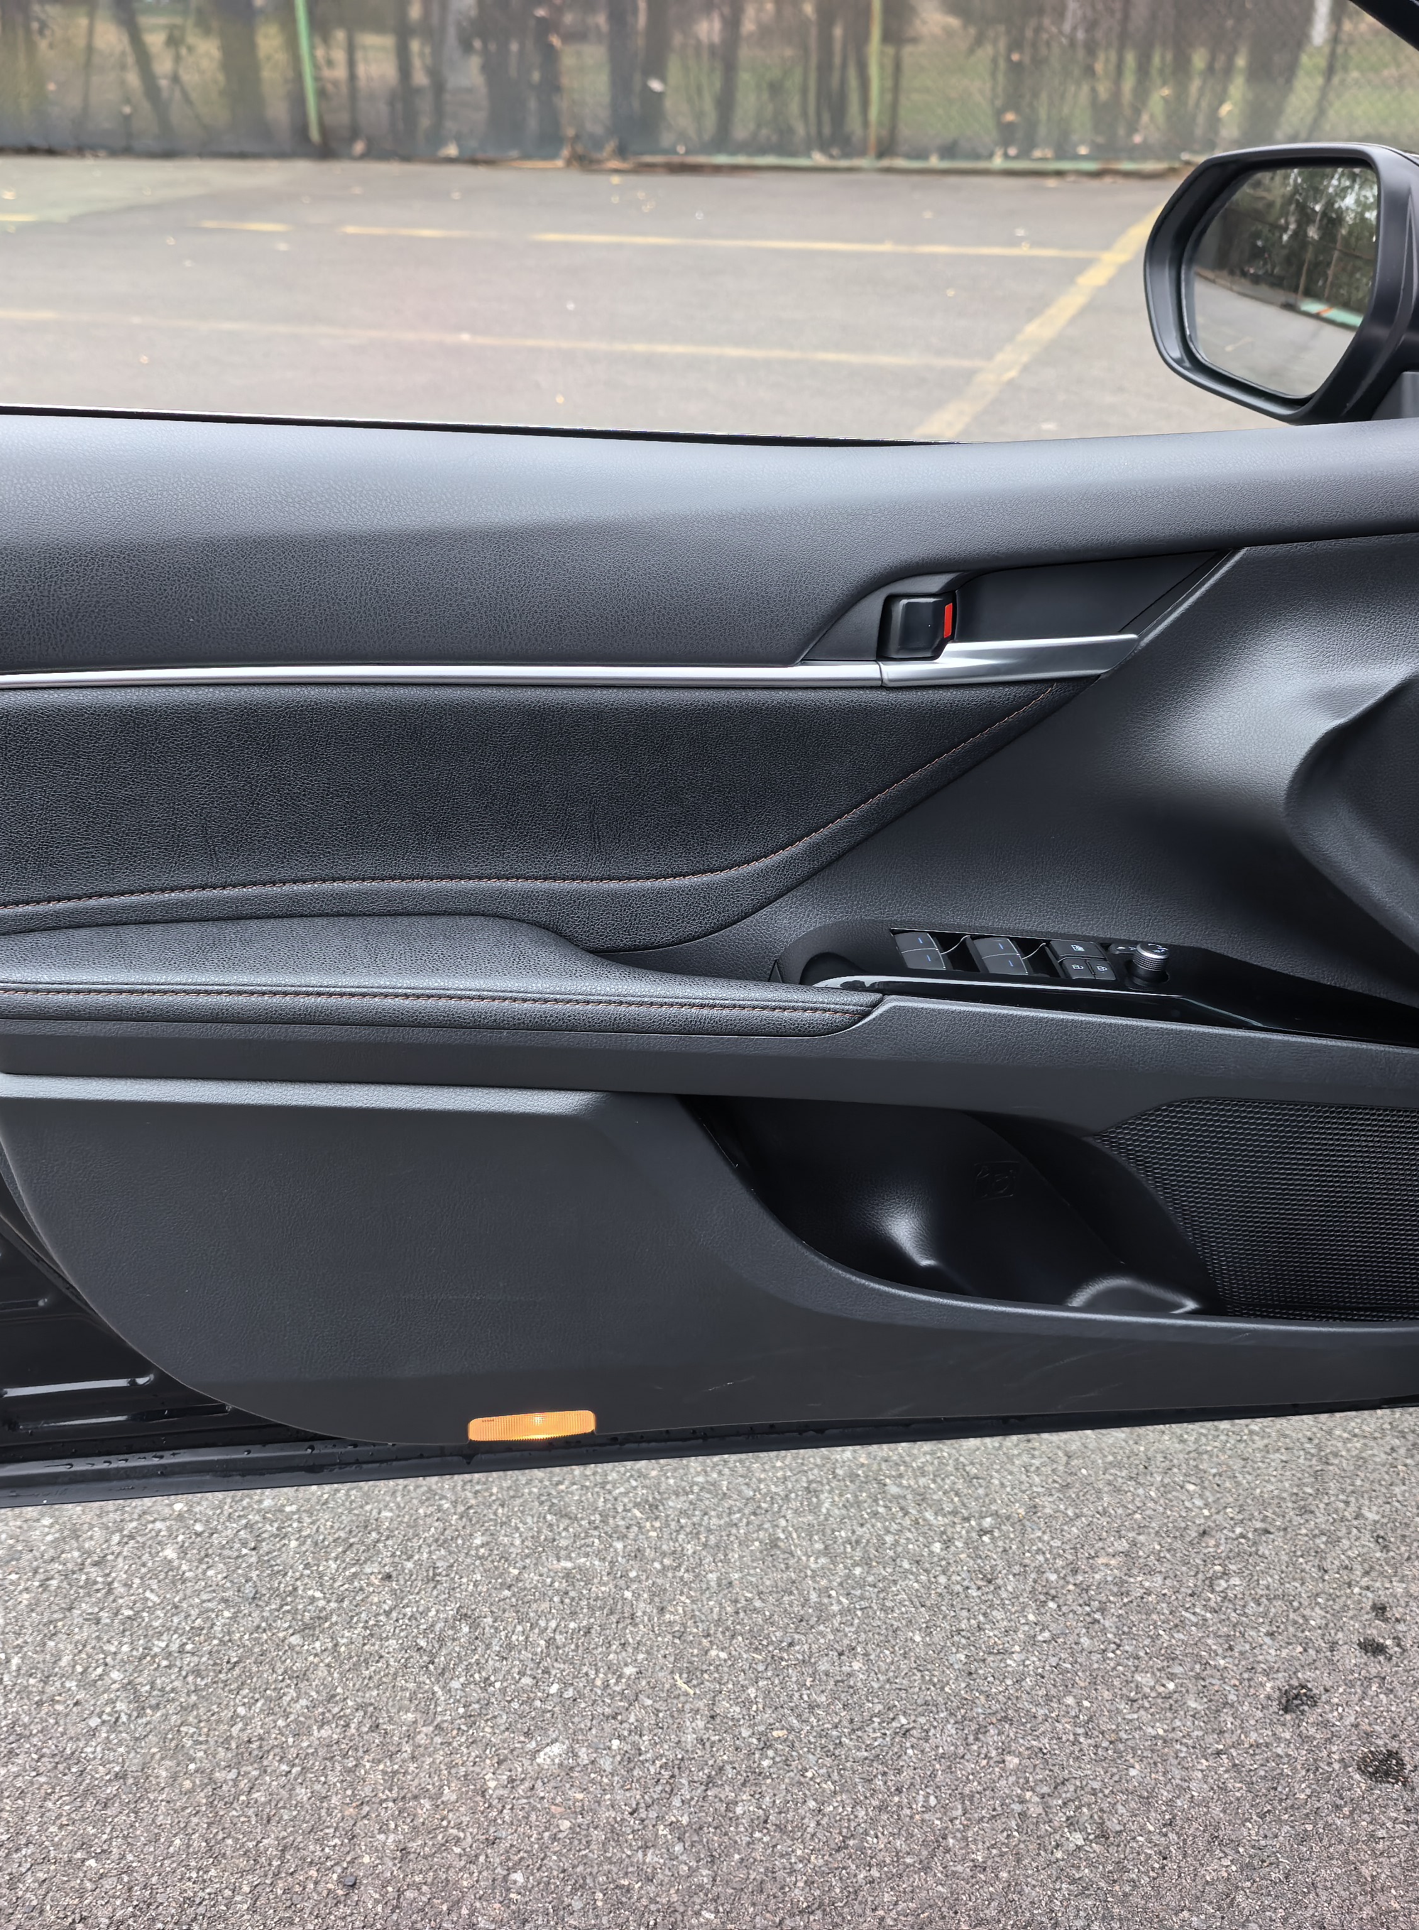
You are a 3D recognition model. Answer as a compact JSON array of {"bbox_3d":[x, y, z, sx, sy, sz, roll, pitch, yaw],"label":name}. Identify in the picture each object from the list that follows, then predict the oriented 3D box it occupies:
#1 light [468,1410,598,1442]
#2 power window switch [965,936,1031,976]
[{"bbox_3d":[-0.112,0.292,1.129,0.080,0.018,0.008,-3,30,-4],"label":"light"},{"bbox_3d":[0.143,-0.004,0.884,0.023,0.012,0.035,1,29,-6],"label":"power window switch"}]

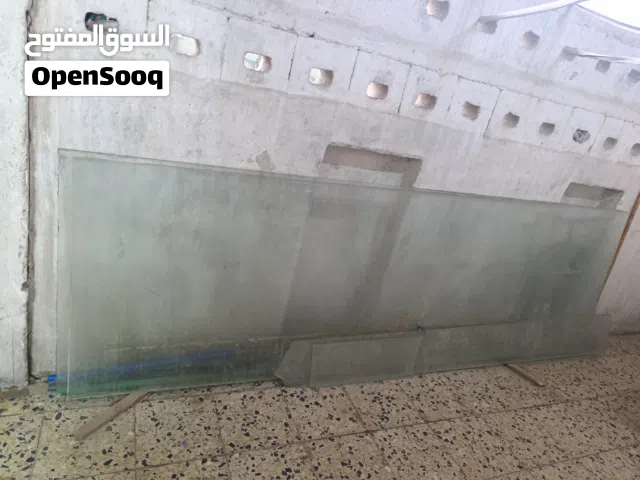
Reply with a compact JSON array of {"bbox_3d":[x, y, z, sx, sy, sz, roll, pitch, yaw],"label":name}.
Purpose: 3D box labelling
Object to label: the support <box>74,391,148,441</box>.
[{"bbox_3d":[-0.689,0.585,1.448,0.038,0.016,0.286,20,21,20],"label":"support"}]

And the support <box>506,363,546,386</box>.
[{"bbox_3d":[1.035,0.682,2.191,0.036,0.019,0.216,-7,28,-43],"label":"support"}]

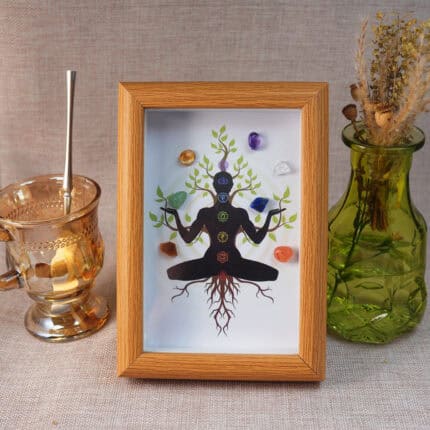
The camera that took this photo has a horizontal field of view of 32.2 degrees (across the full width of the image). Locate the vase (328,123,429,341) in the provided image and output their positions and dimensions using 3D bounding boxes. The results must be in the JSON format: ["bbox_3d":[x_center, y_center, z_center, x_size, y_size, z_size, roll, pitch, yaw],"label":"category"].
[{"bbox_3d":[0.108,0.010,0.500,0.080,0.139,0.080,-2,28,0],"label":"vase"}]

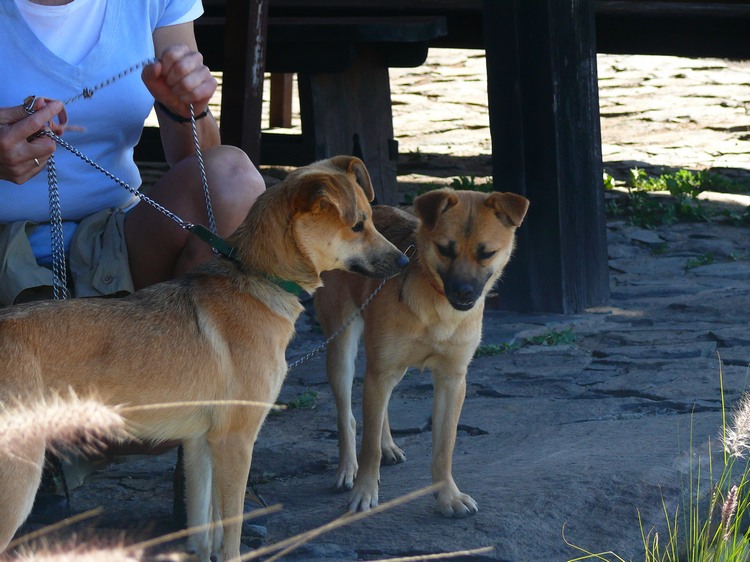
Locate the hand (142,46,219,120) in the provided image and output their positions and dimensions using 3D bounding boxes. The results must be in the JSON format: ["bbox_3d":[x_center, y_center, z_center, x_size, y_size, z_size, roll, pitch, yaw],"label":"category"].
[{"bbox_3d":[-0.281,-0.288,4.470,0.095,0.105,0.090,1,8,11],"label":"hand"}]

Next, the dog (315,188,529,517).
[{"bbox_3d":[0.068,0.084,4.620,0.240,0.465,0.580,-4,8,-21],"label":"dog"}]

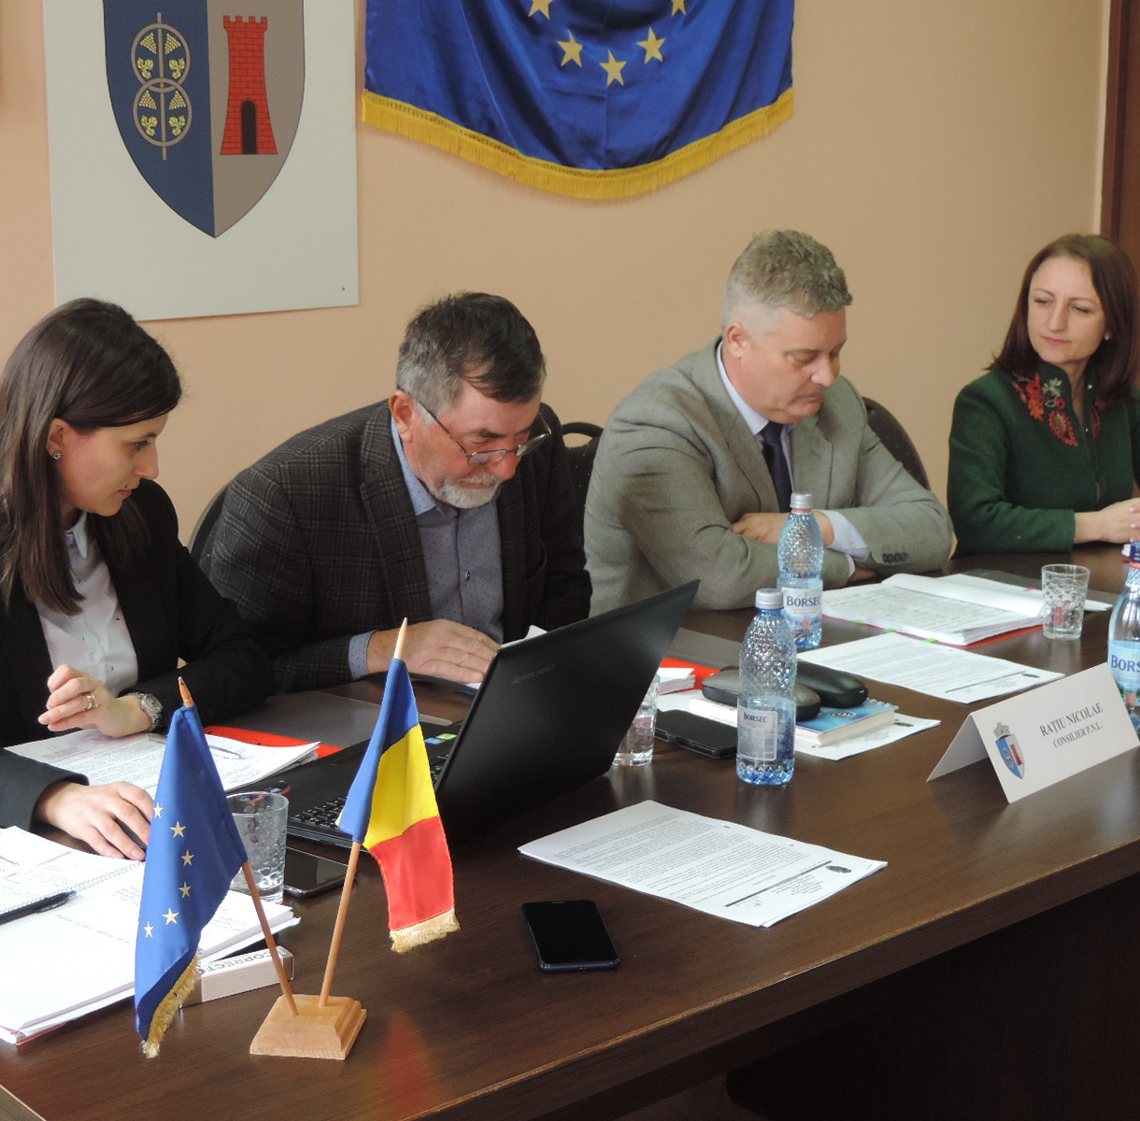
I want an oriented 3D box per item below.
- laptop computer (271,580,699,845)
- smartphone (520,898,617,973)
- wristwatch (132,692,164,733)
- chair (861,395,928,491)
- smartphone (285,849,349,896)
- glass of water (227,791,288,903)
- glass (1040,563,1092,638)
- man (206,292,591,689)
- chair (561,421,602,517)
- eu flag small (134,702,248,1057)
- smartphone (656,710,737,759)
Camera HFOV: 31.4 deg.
[{"bbox_3d":[-0.117,0.145,2.145,0.375,0.240,0.355,8,14,35],"label":"laptop computer"},{"bbox_3d":[0.000,0.334,1.802,0.069,0.009,0.147,-2,12,-8],"label":"smartphone"},{"bbox_3d":[-0.499,0.178,2.355,0.050,0.056,0.034,-39,-6,25],"label":"wristwatch"},{"bbox_3d":[0.721,0.176,3.902,0.450,0.930,0.580,-10,16,-40],"label":"chair"},{"bbox_3d":[-0.284,0.302,1.991,0.149,0.008,0.075,9,15,36],"label":"smartphone"},{"bbox_3d":[-0.297,0.271,1.897,0.068,0.092,0.068,0,12,0],"label":"glass of water"},{"bbox_3d":[0.709,0.061,2.901,0.069,0.092,0.069,0,12,0],"label":"glass"},{"bbox_3d":[-0.264,0.245,2.829,0.560,1.240,0.660,-10,16,-40],"label":"man"},{"bbox_3d":[0.169,0.260,3.490,0.480,0.940,0.580,-10,16,-40],"label":"chair"},{"bbox_3d":[-0.281,0.234,1.506,0.095,0.258,0.048,-11,16,-42],"label":"eu flag small"},{"bbox_3d":[0.152,0.207,2.429,0.077,0.011,0.156,-10,16,-39],"label":"smartphone"}]

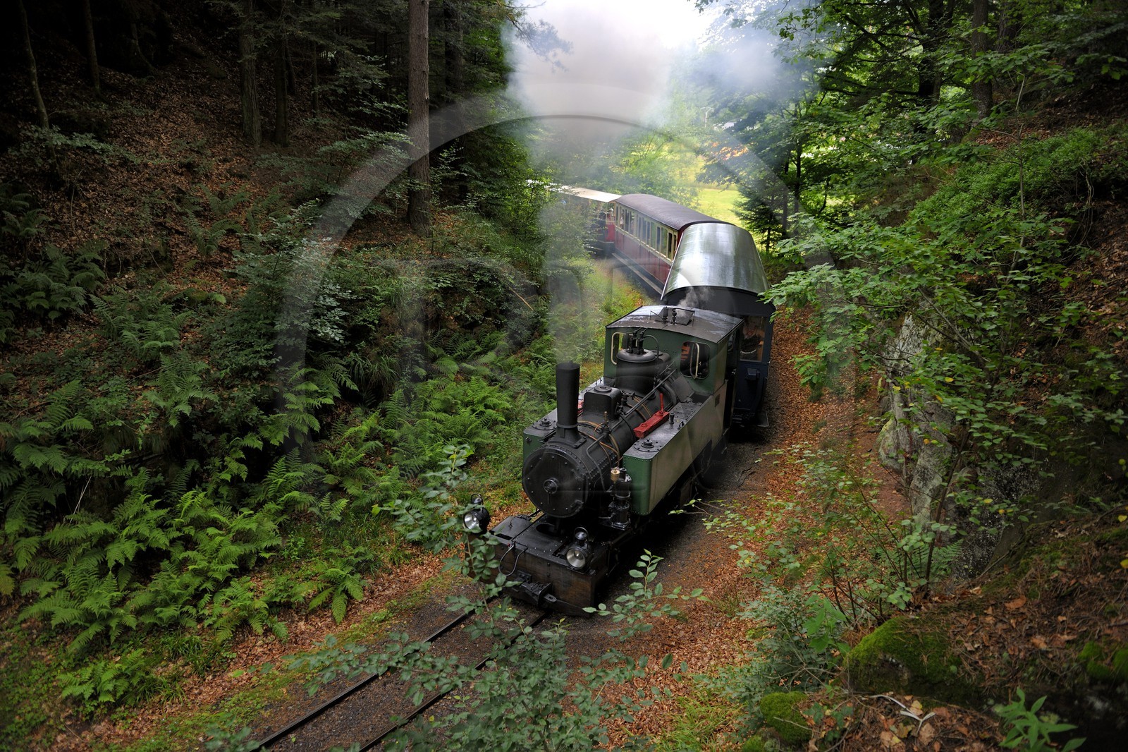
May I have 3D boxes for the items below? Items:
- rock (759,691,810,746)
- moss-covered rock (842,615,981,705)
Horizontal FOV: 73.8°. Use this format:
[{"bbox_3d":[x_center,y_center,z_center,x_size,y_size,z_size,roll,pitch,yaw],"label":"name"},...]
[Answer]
[{"bbox_3d":[0.925,1.439,3.150,0.220,0.200,0.220,5,20,14],"label":"rock"},{"bbox_3d":[1.600,1.318,3.450,0.600,0.340,0.460,7,21,18],"label":"moss-covered rock"}]

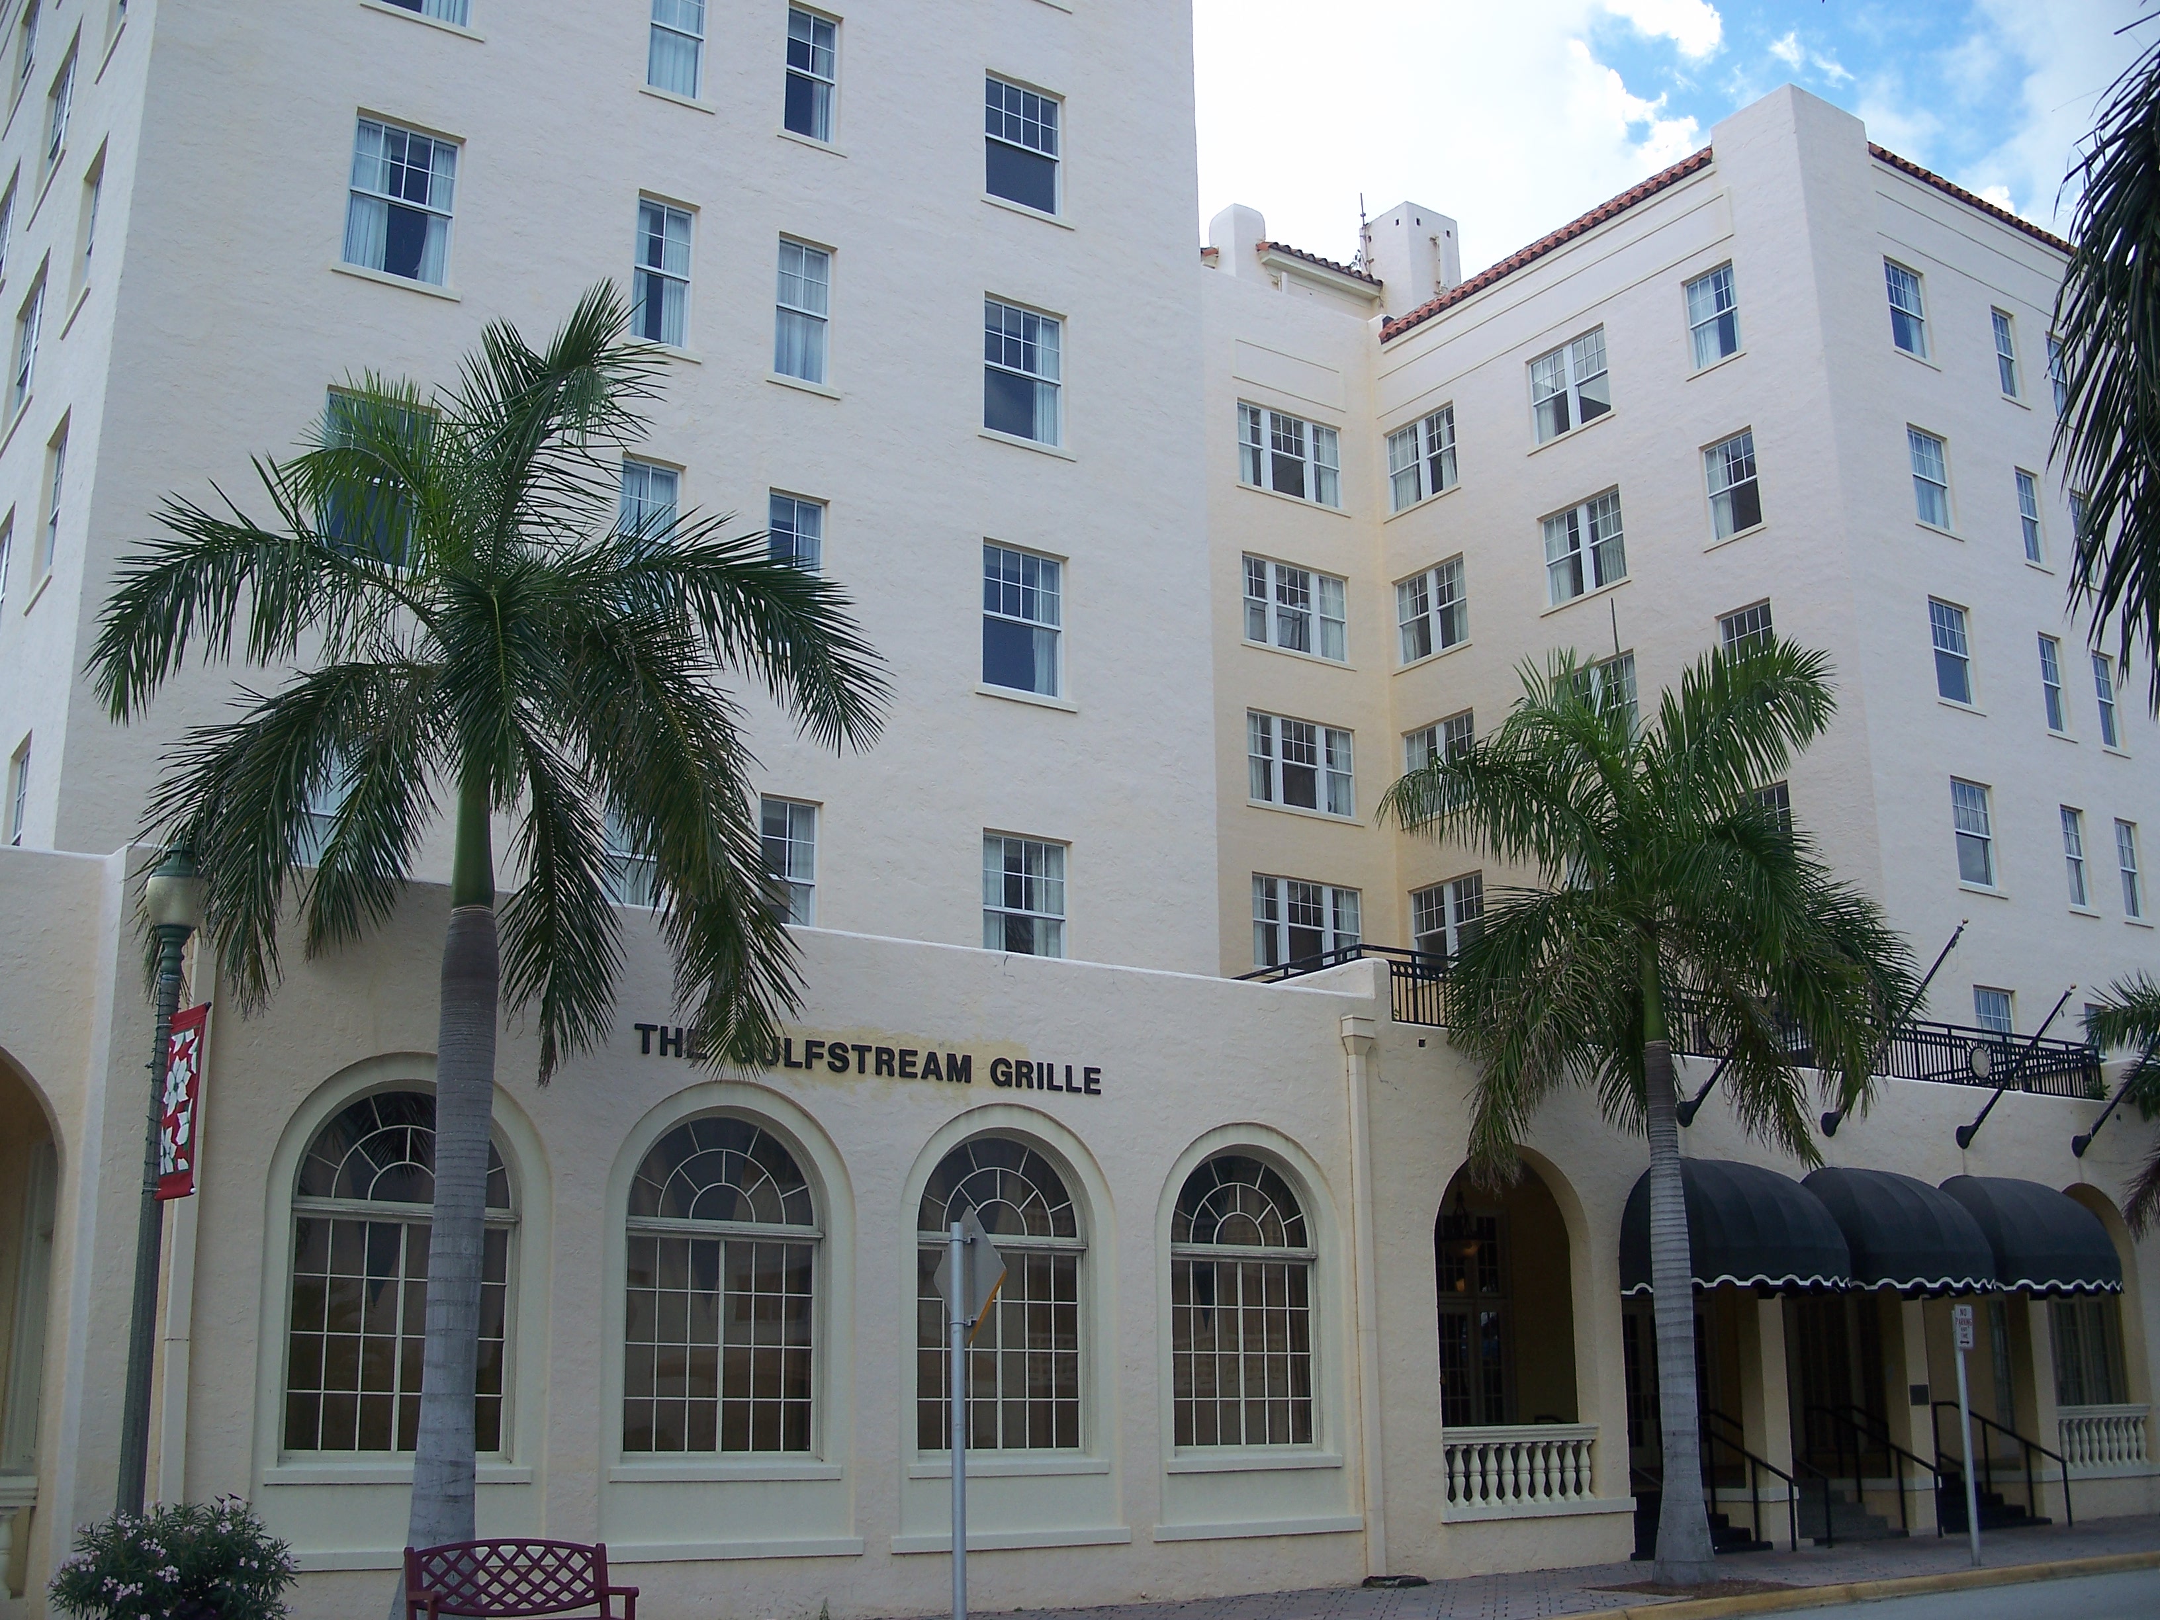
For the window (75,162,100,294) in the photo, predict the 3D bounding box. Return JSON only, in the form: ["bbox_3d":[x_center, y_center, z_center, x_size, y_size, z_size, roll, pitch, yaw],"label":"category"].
[{"bbox_3d":[-10.240,-6.026,23.827,0.150,1.740,1.159,9,-18,-34],"label":"window"}]

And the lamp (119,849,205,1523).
[{"bbox_3d":[-5.757,2.730,14.229,0.400,5.404,0.400,10,-18,-33],"label":"lamp"}]

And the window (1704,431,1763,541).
[{"bbox_3d":[11.773,-5.827,41.549,0.150,1.820,1.190,10,-18,-33],"label":"window"}]

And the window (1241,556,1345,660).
[{"bbox_3d":[4.145,-3.915,44.826,2.581,1.740,0.150,9,-18,-34],"label":"window"}]

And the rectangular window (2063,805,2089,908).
[{"bbox_3d":[17.791,0.868,41.392,0.730,1.820,0.150,10,-18,-33],"label":"rectangular window"}]

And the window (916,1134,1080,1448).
[{"bbox_3d":[-0.804,4.851,23.167,2.000,3.150,0.200,10,-19,-34],"label":"window"}]

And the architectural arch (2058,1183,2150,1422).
[{"bbox_3d":[15.118,7.339,34.331,2.420,3.500,0.360,10,-19,-34],"label":"architectural arch"}]

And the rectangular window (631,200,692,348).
[{"bbox_3d":[-4.812,-6.195,26.684,0.740,1.820,0.150,10,-18,-33],"label":"rectangular window"}]

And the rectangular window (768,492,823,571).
[{"bbox_3d":[-3.091,-2.577,25.098,0.718,1.740,0.150,9,-18,-34],"label":"rectangular window"}]

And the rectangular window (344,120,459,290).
[{"bbox_3d":[-7.340,-6.576,24.991,1.200,1.820,0.150,10,-18,-33],"label":"rectangular window"}]

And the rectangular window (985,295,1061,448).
[{"bbox_3d":[-0.720,-5.499,28.994,1.120,1.780,0.150,10,-19,-34],"label":"rectangular window"}]

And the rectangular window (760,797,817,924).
[{"bbox_3d":[-3.223,0.801,25.404,0.680,1.790,0.150,10,-19,-34],"label":"rectangular window"}]

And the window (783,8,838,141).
[{"bbox_3d":[-3.280,-8.947,28.140,0.670,1.770,0.150,10,-19,-34],"label":"window"}]

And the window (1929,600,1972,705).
[{"bbox_3d":[14.575,-2.668,38.797,1.137,1.679,0.120,9,-18,-33],"label":"window"}]

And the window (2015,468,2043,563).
[{"bbox_3d":[16.704,-5.182,40.630,0.701,1.740,0.150,9,-18,-34],"label":"window"}]

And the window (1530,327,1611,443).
[{"bbox_3d":[9.528,-8.150,44.469,0.150,1.790,1.930,10,-19,-34],"label":"window"}]

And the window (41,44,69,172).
[{"bbox_3d":[-12.569,-8.562,28.615,0.120,1.679,2.044,9,-18,-33],"label":"window"}]

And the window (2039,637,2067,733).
[{"bbox_3d":[17.512,-2.278,41.560,0.650,1.770,0.150,10,-19,-34],"label":"window"}]

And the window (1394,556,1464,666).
[{"bbox_3d":[7.091,-3.969,46.094,0.120,1.679,2.022,9,-18,-33],"label":"window"}]

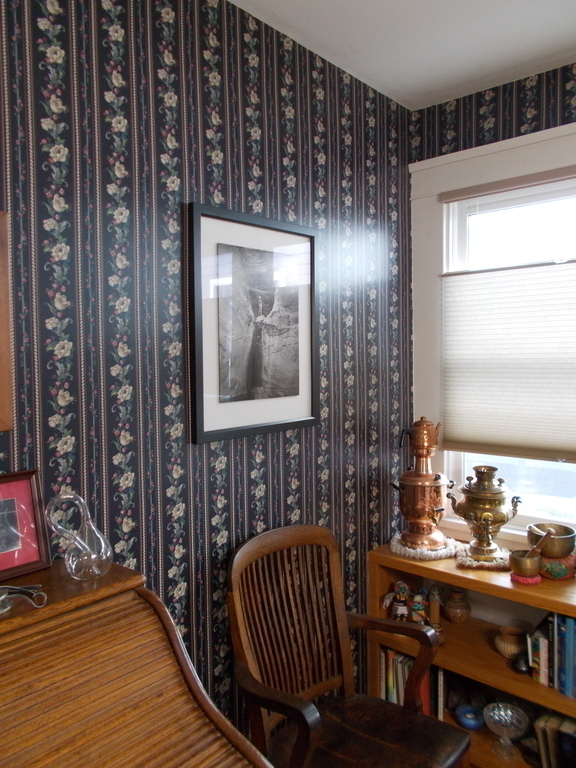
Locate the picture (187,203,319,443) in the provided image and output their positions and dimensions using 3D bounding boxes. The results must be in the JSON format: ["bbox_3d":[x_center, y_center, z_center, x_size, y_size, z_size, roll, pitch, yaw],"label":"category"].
[{"bbox_3d":[-0.076,-0.165,1.663,0.027,0.615,0.506,2,4,42],"label":"picture"}]

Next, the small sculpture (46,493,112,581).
[{"bbox_3d":[-0.414,0.300,1.132,0.090,0.162,0.134,2,4,42],"label":"small sculpture"}]

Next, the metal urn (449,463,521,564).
[{"bbox_3d":[0.690,0.448,1.995,0.234,0.307,0.188,0,3,11],"label":"metal urn"}]

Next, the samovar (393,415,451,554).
[{"bbox_3d":[0.506,0.359,2.127,0.225,0.474,0.200,-1,3,-9],"label":"samovar"}]

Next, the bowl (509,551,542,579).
[{"bbox_3d":[0.752,0.569,1.824,0.095,0.061,0.095,1,3,23],"label":"bowl"}]

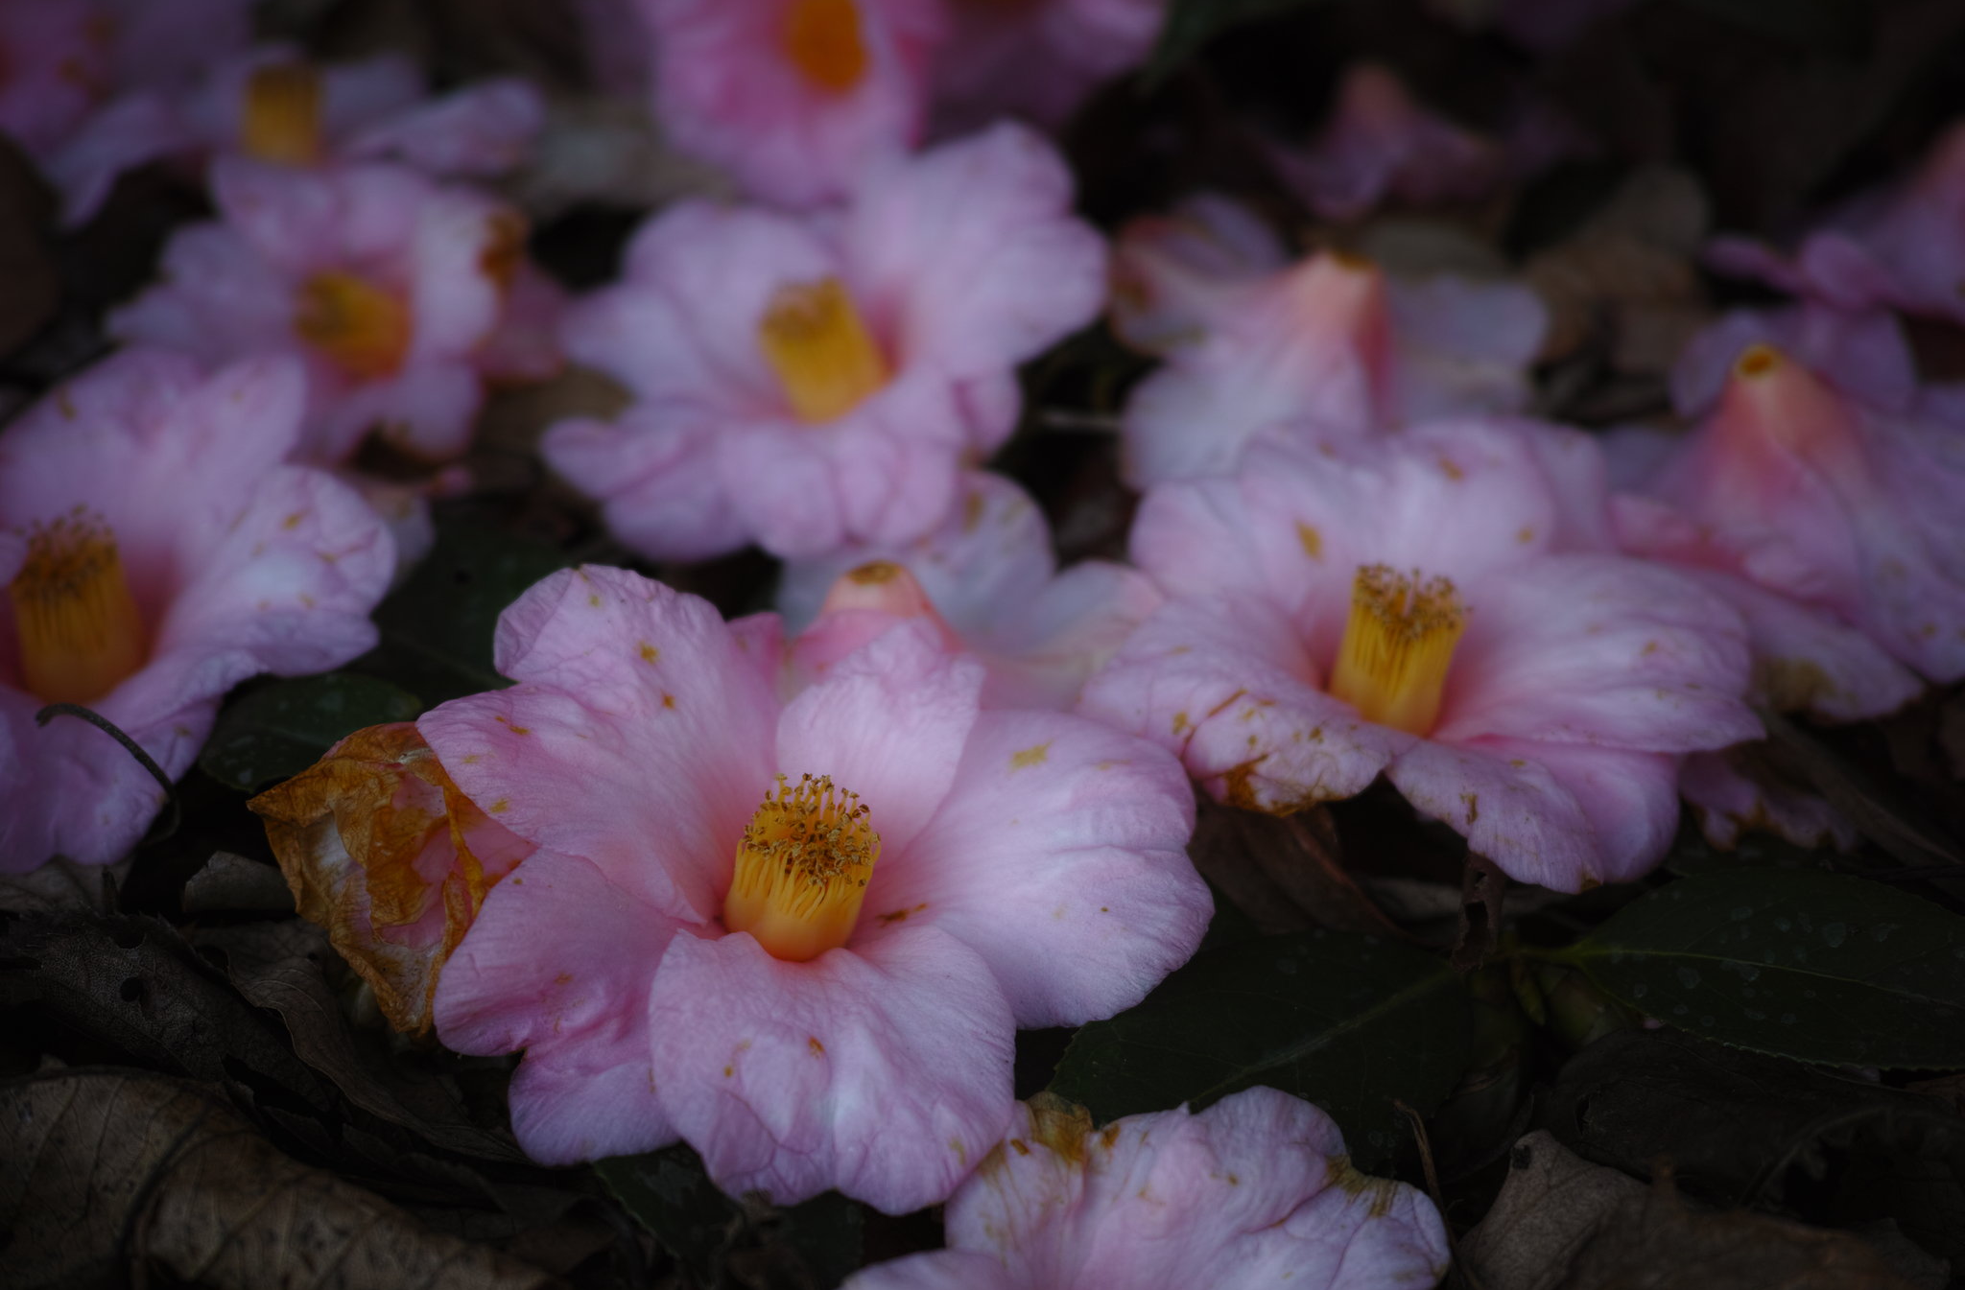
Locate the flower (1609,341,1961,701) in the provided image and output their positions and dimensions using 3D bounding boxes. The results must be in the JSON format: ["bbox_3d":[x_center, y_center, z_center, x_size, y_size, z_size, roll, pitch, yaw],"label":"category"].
[{"bbox_3d":[0.145,-0.024,0.436,0.090,0.052,0.088,0,30,0],"label":"flower"}]

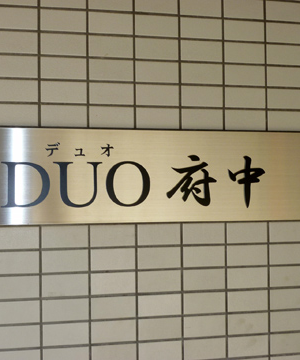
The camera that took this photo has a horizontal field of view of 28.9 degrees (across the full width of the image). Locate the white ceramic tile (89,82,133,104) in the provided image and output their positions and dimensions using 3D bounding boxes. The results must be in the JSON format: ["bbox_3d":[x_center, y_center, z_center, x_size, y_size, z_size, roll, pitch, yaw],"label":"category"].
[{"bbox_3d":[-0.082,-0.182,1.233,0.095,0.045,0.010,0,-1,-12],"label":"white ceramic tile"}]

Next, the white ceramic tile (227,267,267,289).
[{"bbox_3d":[0.214,0.217,1.293,0.096,0.045,0.009,0,-2,-13],"label":"white ceramic tile"}]

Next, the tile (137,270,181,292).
[{"bbox_3d":[0.019,0.217,1.250,0.095,0.045,0.008,0,-1,-13],"label":"tile"}]

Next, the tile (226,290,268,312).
[{"bbox_3d":[0.215,0.267,1.292,0.096,0.045,0.009,0,-2,-13],"label":"tile"}]

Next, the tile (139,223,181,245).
[{"bbox_3d":[0.018,0.117,1.252,0.096,0.045,0.009,0,-2,-13],"label":"tile"}]

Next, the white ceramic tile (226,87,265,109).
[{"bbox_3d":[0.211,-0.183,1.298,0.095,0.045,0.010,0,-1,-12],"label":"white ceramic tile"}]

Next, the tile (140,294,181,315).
[{"bbox_3d":[0.020,0.267,1.248,0.096,0.045,0.009,0,-2,-13],"label":"tile"}]

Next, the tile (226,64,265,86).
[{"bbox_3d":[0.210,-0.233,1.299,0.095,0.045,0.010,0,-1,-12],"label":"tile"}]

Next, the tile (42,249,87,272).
[{"bbox_3d":[-0.176,0.168,1.206,0.095,0.045,0.008,0,-2,-13],"label":"tile"}]

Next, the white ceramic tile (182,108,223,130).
[{"bbox_3d":[0.114,-0.133,1.281,0.095,0.045,0.008,0,-1,-13],"label":"white ceramic tile"}]

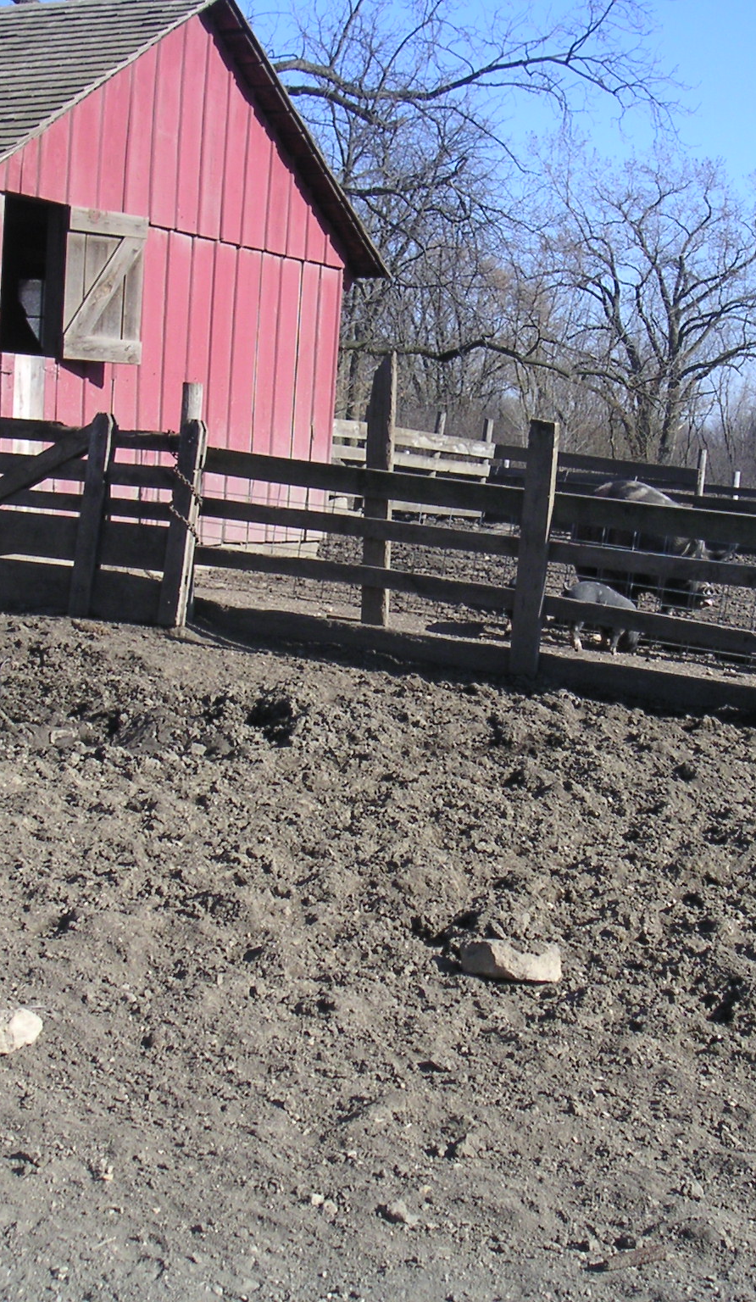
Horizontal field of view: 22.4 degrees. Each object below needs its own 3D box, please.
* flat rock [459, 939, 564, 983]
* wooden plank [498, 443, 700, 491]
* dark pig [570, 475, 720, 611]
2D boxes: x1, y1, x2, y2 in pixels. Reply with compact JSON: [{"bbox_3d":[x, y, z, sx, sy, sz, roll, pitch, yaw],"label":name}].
[{"bbox_3d":[0.334,0.785,4.815,0.240,0.080,0.130,1,8,-4],"label":"flat rock"},{"bbox_3d":[2.370,-2.044,20.900,2.420,0.155,0.040,11,8,30],"label":"wooden plank"},{"bbox_3d":[1.789,-0.695,12.600,0.450,0.870,1.400,0,7,-31],"label":"dark pig"}]

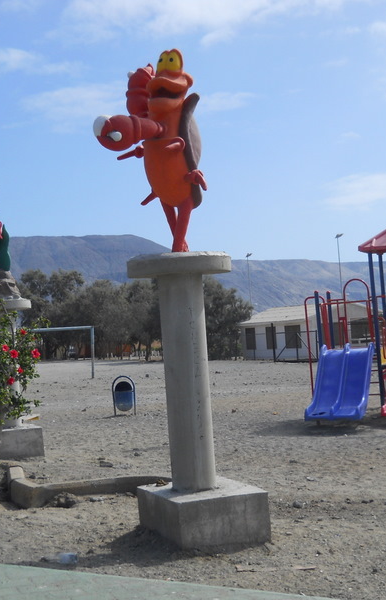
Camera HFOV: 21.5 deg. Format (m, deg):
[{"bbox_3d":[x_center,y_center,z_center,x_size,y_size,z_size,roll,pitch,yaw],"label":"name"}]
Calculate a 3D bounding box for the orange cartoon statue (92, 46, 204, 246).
[{"bbox_3d":[-0.410,-1.266,8.546,1.000,1.734,0.800,-2,-3,-33],"label":"orange cartoon statue"}]

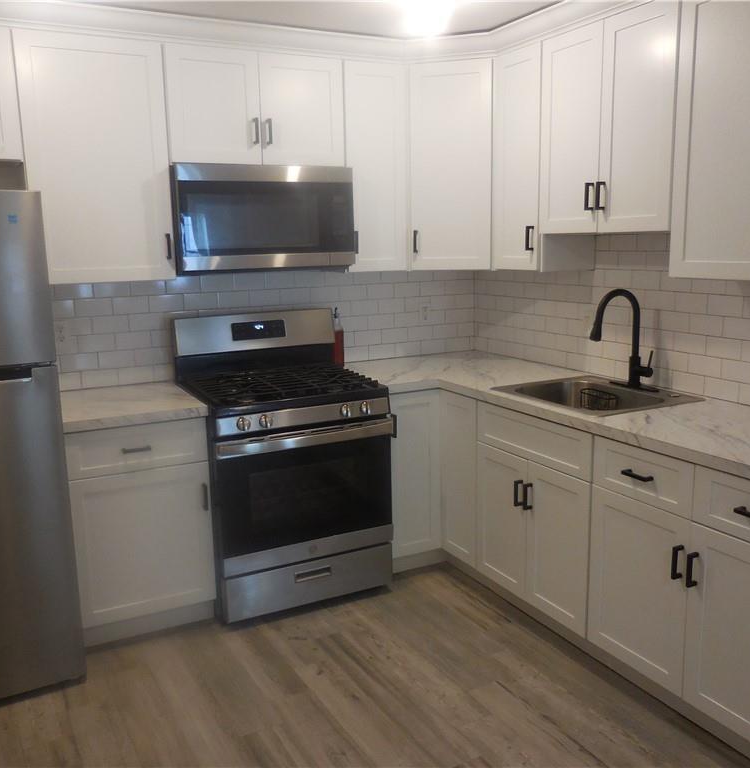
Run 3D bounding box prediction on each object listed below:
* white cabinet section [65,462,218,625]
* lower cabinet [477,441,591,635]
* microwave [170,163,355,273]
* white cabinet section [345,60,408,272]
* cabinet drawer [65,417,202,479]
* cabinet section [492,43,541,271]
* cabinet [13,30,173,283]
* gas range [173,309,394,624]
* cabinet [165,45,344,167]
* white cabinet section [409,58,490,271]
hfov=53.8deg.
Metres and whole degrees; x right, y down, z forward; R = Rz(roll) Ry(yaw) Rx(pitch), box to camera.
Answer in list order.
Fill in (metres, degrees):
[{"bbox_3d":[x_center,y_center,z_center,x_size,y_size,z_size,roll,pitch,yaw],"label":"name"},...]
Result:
[{"bbox_3d":[-1.006,0.566,3.073,0.511,0.574,0.584,-7,12,-27],"label":"white cabinet section"},{"bbox_3d":[0.849,0.544,3.013,0.603,0.583,0.681,-7,12,-27],"label":"lower cabinet"},{"bbox_3d":[-0.521,-0.723,3.254,0.758,0.414,0.401,-7,12,-27],"label":"microwave"},{"bbox_3d":[-0.059,-0.984,3.473,0.319,0.904,0.328,-7,12,-27],"label":"white cabinet section"},{"bbox_3d":[-0.990,0.206,2.979,0.506,0.170,0.515,-7,12,-27],"label":"cabinet drawer"},{"bbox_3d":[0.740,-0.954,3.216,0.328,0.904,0.327,-7,12,-27],"label":"cabinet section"},{"bbox_3d":[-1.116,-0.865,2.954,0.528,0.911,0.336,-7,12,-27],"label":"cabinet"},{"bbox_3d":[-0.411,0.312,3.301,0.758,1.210,0.676,-7,12,-27],"label":"gas range"},{"bbox_3d":[-0.544,-1.161,3.202,0.770,0.445,0.336,-7,12,-27],"label":"cabinet"},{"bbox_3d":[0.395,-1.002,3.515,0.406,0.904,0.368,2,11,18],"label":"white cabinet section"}]

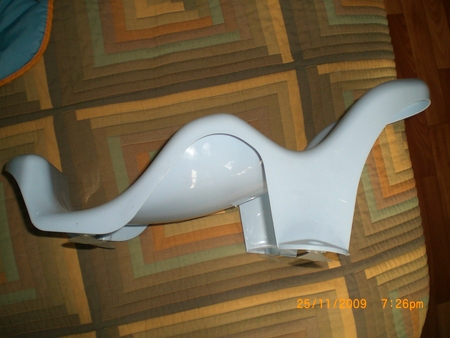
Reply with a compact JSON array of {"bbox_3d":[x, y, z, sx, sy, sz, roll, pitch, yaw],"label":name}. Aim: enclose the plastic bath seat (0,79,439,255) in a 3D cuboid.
[{"bbox_3d":[-0.006,-0.004,0.817,0.606,0.259,0.280,5,79,-5],"label":"plastic bath seat"}]

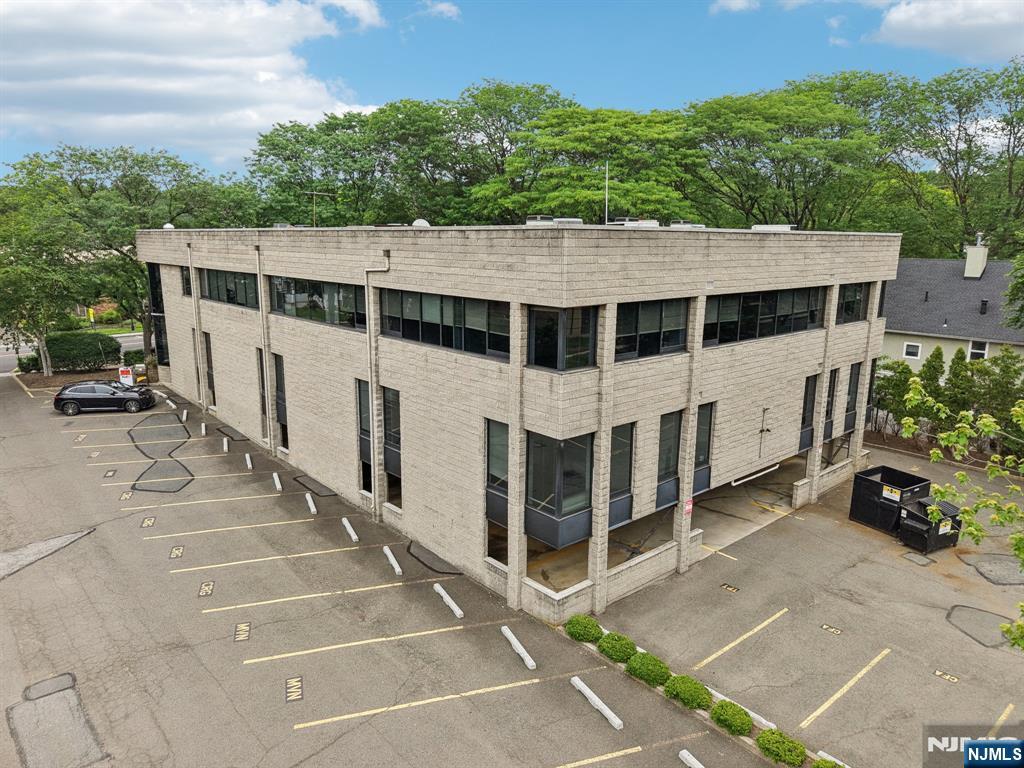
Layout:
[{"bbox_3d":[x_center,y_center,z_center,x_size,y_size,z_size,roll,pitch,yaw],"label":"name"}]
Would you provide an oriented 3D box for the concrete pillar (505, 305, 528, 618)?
[{"bbox_3d":[0.207,2.031,19.103,0.390,8.440,0.430,-10,16,-41],"label":"concrete pillar"}]

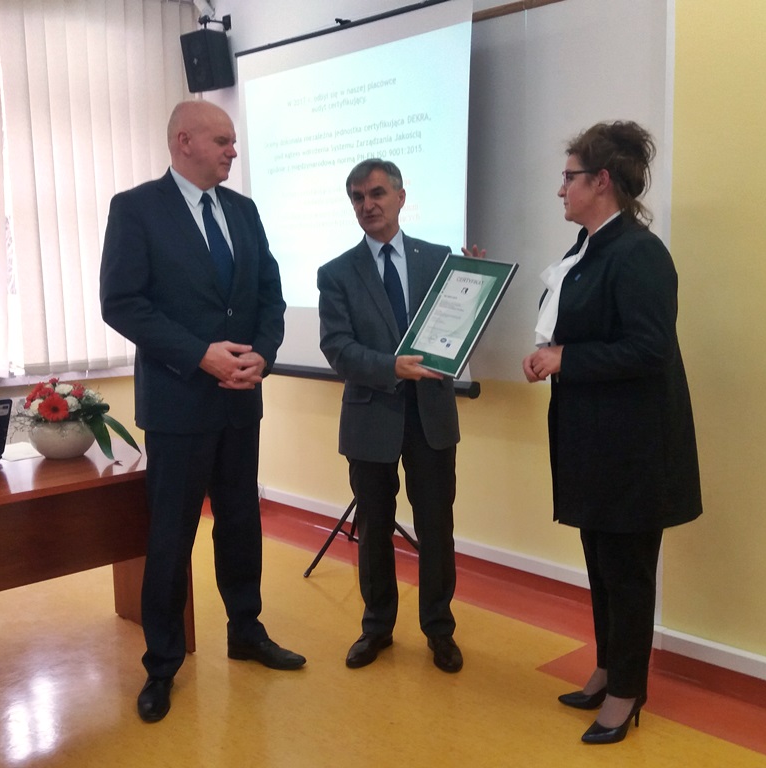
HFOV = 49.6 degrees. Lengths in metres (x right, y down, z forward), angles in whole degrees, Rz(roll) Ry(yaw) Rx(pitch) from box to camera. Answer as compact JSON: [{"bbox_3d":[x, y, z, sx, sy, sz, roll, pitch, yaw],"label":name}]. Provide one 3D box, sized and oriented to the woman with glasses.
[{"bbox_3d":[0.657,0.140,2.414,0.510,1.755,0.480,-2,8,-10],"label":"woman with glasses"}]

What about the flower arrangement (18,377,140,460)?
[{"bbox_3d":[-1.120,0.122,3.028,0.440,0.285,0.330,-4,8,-18],"label":"flower arrangement"}]

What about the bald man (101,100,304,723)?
[{"bbox_3d":[-0.599,0.057,2.712,0.600,1.880,0.440,-9,11,-43],"label":"bald man"}]

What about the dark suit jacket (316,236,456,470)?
[{"bbox_3d":[0.033,-0.130,2.779,0.520,0.750,0.370,-1,8,2],"label":"dark suit jacket"}]

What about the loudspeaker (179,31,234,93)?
[{"bbox_3d":[-0.921,-1.693,4.360,0.178,0.275,0.162,4,20,33],"label":"loudspeaker"}]

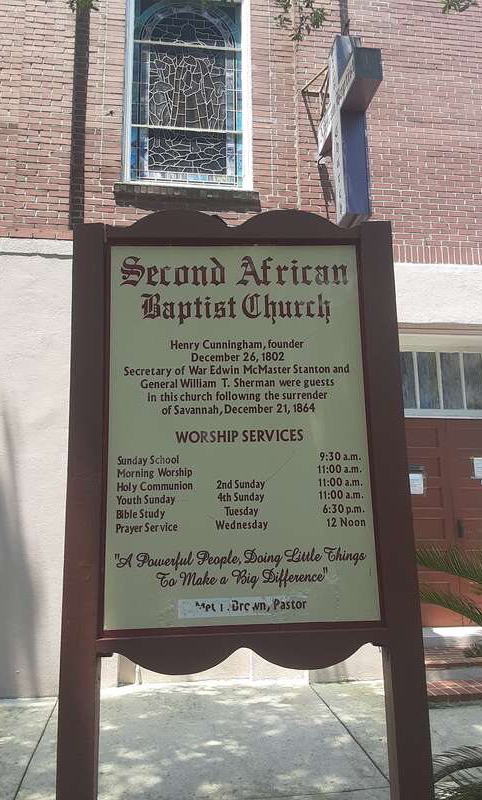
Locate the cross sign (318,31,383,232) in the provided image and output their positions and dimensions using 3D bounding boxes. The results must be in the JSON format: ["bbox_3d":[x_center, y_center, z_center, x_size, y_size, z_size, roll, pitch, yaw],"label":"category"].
[{"bbox_3d":[1.052,-2.562,6.007,0.250,1.820,1.220,1,-10,-6],"label":"cross sign"}]

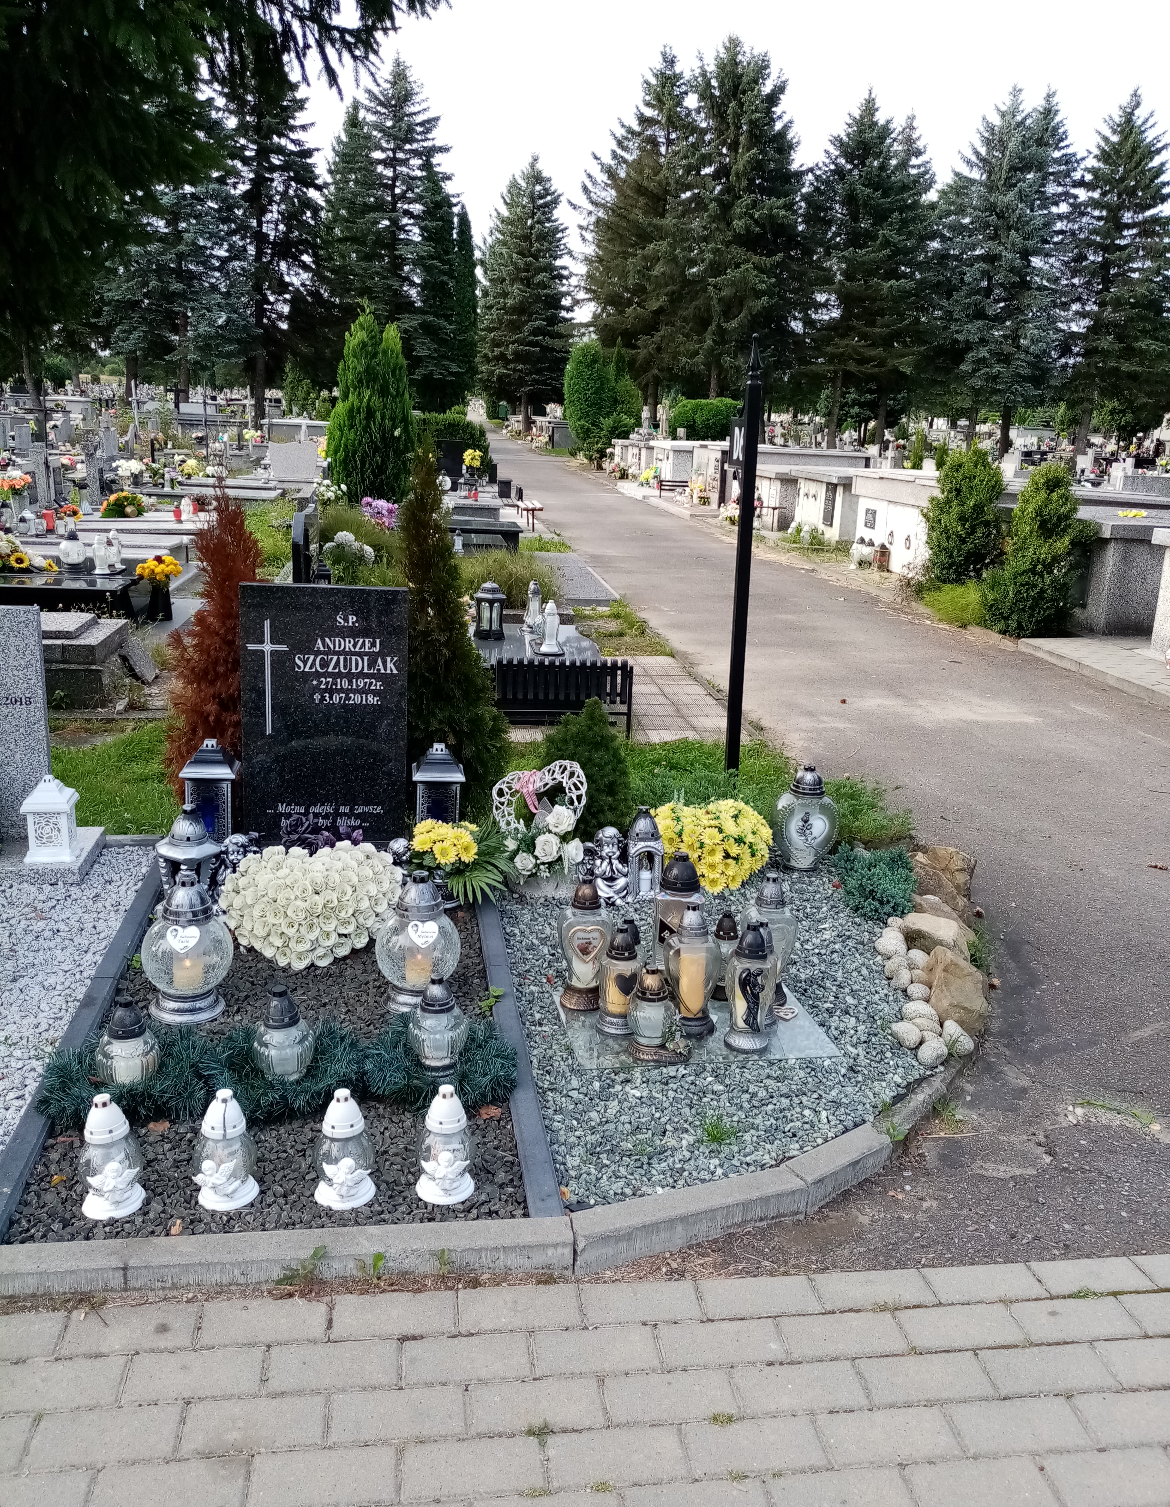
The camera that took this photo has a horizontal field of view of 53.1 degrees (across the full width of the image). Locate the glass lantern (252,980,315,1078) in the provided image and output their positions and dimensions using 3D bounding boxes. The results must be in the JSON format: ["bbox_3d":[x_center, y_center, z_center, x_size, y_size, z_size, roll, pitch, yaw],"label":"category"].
[{"bbox_3d":[-0.625,0.575,2.433,0.125,0.208,0.125,3,17,0],"label":"glass lantern"}]

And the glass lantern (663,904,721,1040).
[{"bbox_3d":[0.252,0.499,2.722,0.135,0.320,0.120,4,17,6],"label":"glass lantern"}]

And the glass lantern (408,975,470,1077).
[{"bbox_3d":[-0.323,0.597,2.594,0.138,0.216,0.138,1,15,-7],"label":"glass lantern"}]

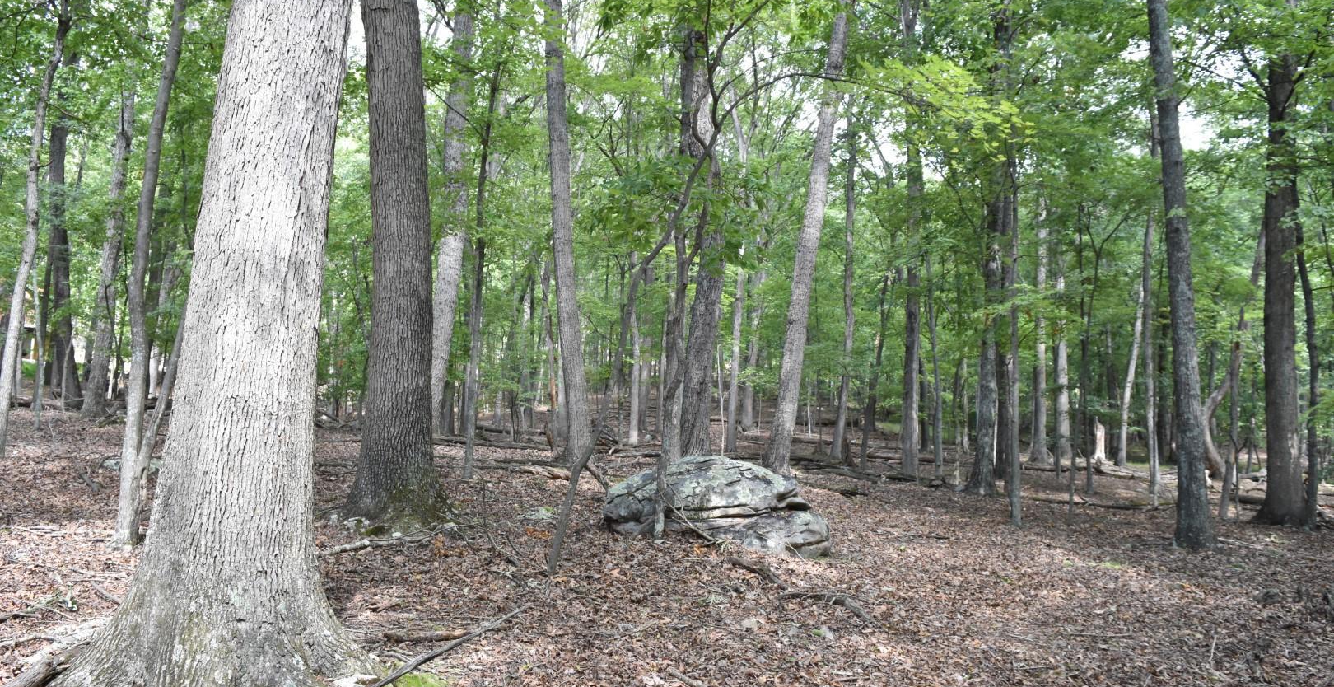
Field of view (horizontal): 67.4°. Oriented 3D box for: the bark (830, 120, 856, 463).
[{"bbox_3d":[4.046,-1.199,22.775,0.328,7.770,0.328,2,-3,10],"label":"bark"}]

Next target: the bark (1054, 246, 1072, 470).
[{"bbox_3d":[9.575,0.305,24.219,0.375,5.260,0.375,-1,-3,22],"label":"bark"}]

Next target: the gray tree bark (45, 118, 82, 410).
[{"bbox_3d":[-16.545,-2.178,27.500,0.680,8.025,0.680,1,-4,-6],"label":"gray tree bark"}]

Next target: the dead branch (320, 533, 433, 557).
[{"bbox_3d":[-2.414,1.667,8.409,0.180,0.110,1.176,1,-2,34],"label":"dead branch"}]

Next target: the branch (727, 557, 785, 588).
[{"bbox_3d":[0.699,1.791,7.965,0.150,0.100,0.954,3,-2,-23],"label":"branch"}]

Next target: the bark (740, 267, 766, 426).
[{"bbox_3d":[2.771,0.163,32.239,0.433,5.246,0.433,4,-3,5],"label":"bark"}]

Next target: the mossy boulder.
[{"bbox_3d":[0.492,1.523,9.550,2.050,0.950,1.300,0,-4,15],"label":"mossy boulder"}]

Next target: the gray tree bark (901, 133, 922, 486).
[{"bbox_3d":[4.226,-0.577,17.300,0.340,5.806,0.340,1,-3,0],"label":"gray tree bark"}]

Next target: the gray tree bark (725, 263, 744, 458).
[{"bbox_3d":[1.732,0.399,25.189,0.286,4.692,0.286,2,-3,4],"label":"gray tree bark"}]

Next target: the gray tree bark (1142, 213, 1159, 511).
[{"bbox_3d":[8.319,0.199,17.173,0.212,5.001,0.212,-1,-3,26],"label":"gray tree bark"}]

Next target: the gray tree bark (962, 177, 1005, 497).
[{"bbox_3d":[5.686,-0.143,17.748,0.456,5.574,0.456,3,-3,18],"label":"gray tree bark"}]

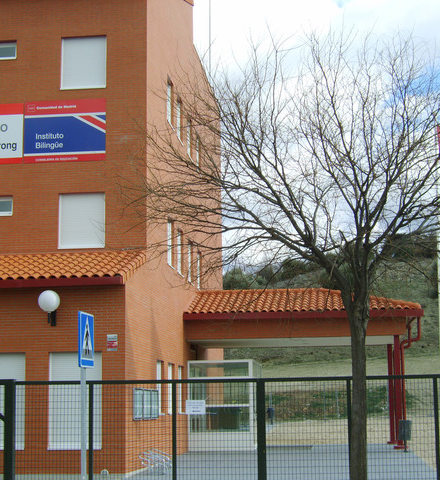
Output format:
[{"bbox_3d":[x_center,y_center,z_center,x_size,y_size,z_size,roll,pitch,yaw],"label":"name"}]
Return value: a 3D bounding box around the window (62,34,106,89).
[{"bbox_3d":[-3.260,-4.237,26.584,1.107,1.305,0.160,-1,-9,6],"label":"window"}]

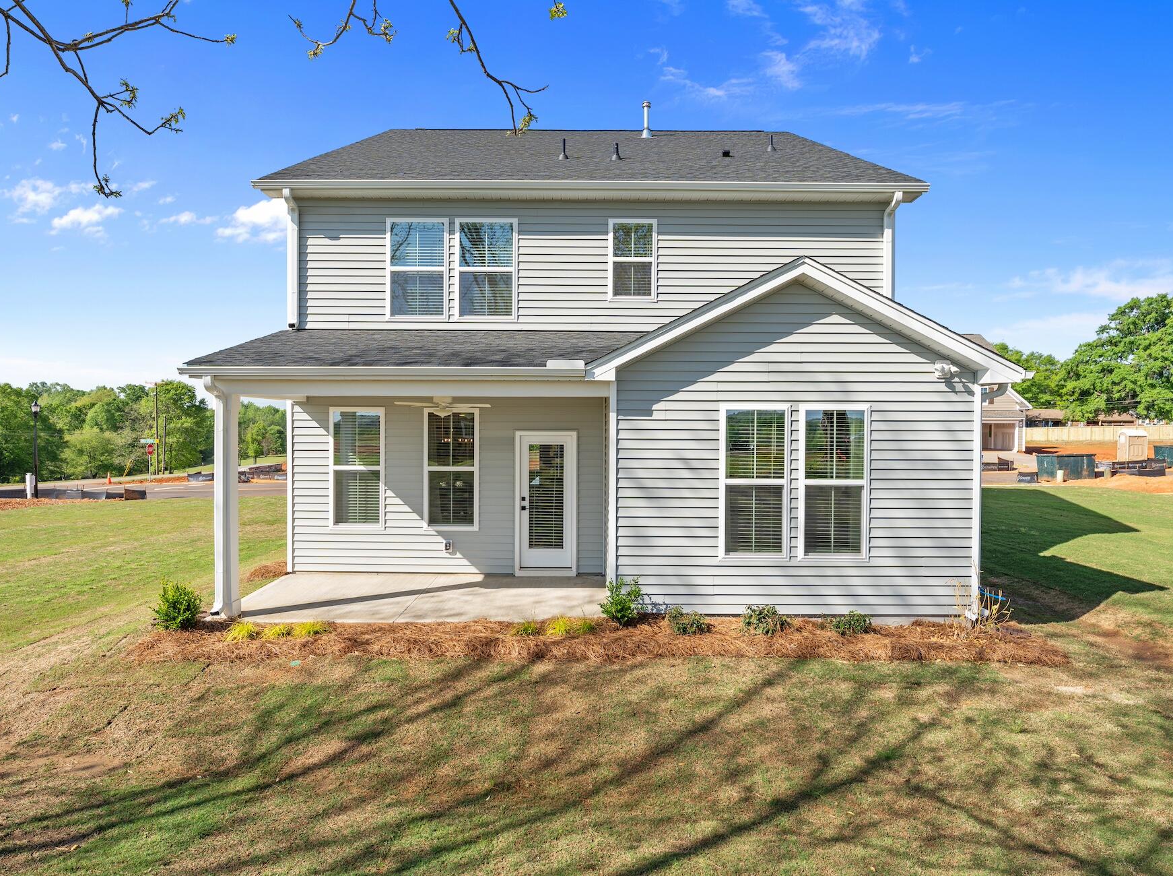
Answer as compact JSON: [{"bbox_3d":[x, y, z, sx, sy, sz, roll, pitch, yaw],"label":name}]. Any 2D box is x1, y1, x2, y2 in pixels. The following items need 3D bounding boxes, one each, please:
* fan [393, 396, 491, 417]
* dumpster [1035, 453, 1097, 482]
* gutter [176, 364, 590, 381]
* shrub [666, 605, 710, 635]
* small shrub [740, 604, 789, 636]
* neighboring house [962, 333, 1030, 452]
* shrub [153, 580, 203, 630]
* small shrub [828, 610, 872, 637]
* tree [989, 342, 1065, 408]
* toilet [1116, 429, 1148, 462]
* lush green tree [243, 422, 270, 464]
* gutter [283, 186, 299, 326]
[{"bbox_3d":[-1.917,-0.452,9.250,1.300,0.350,1.300,0,1,0],"label":"fan"},{"bbox_3d":[23.140,1.400,33.500,1.860,1.270,1.500,0,1,0],"label":"dumpster"},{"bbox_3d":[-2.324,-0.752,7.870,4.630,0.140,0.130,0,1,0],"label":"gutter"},{"bbox_3d":[1.150,2.055,7.850,0.480,0.300,0.430,0,1,0],"label":"shrub"},{"bbox_3d":[2.015,2.055,7.850,0.530,0.330,0.460,0,1,0],"label":"small shrub"},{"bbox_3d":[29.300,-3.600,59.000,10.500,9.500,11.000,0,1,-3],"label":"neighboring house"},{"bbox_3d":[-4.690,1.909,7.930,0.580,0.590,0.560,0,1,0],"label":"shrub"},{"bbox_3d":[2.973,2.085,7.800,0.490,0.300,0.450,0,1,0],"label":"small shrub"},{"bbox_3d":[71.212,-7.962,112.000,13.000,15.000,12.500,0,1,0],"label":"tree"},{"bbox_3d":[39.060,0.540,49.500,1.200,2.280,1.150,0,1,6],"label":"toilet"},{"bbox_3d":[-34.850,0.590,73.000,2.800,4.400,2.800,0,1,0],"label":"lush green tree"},{"bbox_3d":[-4.360,-2.610,10.250,0.160,2.000,0.420,0,1,0],"label":"gutter"}]

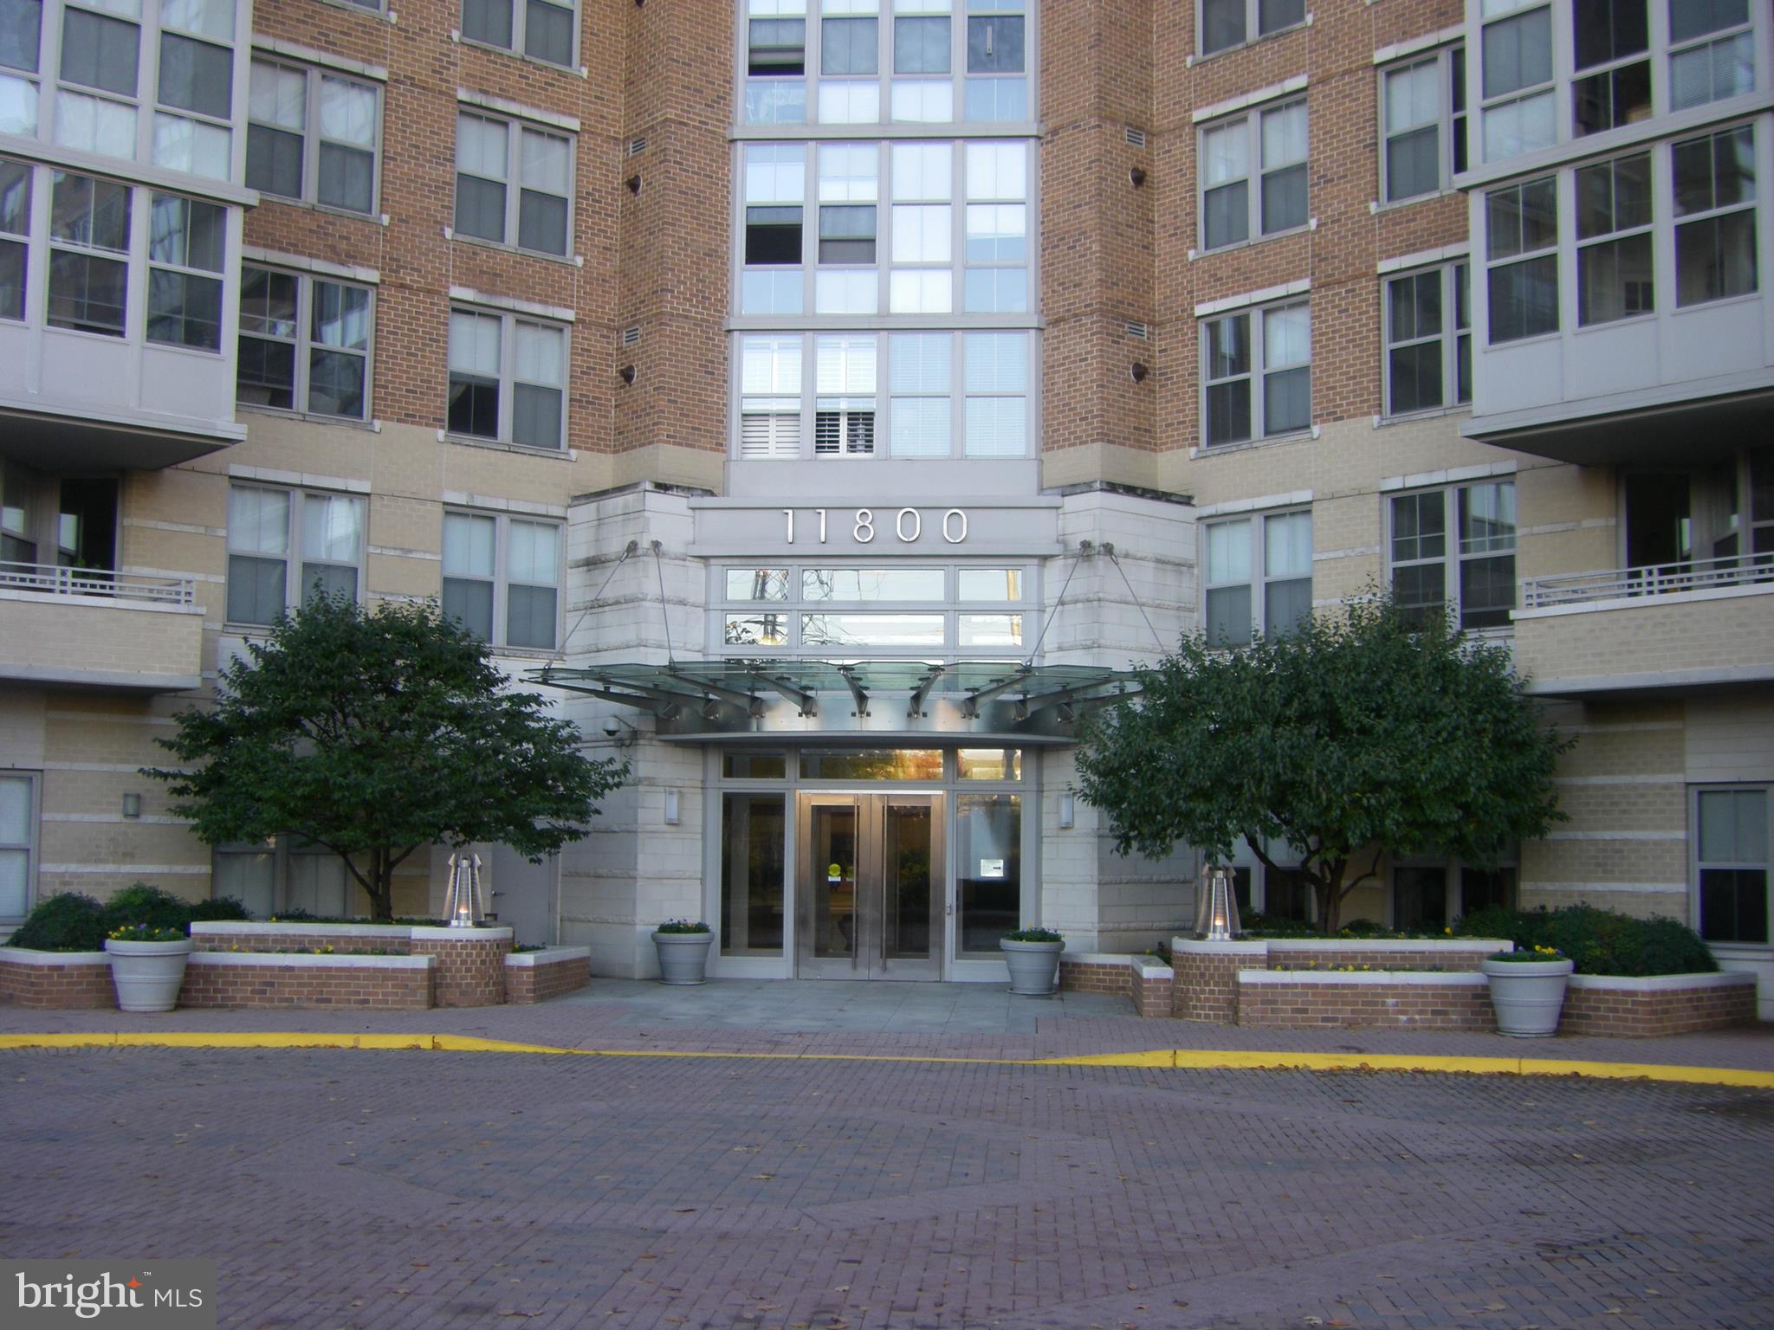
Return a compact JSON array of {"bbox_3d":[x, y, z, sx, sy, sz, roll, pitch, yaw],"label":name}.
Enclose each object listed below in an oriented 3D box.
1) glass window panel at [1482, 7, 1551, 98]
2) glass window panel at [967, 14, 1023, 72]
[{"bbox_3d":[6.704,-6.506,22.901,0.060,0.822,0.841,5,-7,-41],"label":"glass window panel"},{"bbox_3d":[1.501,-8.597,29.802,0.776,0.831,0.060,0,-5,4],"label":"glass window panel"}]

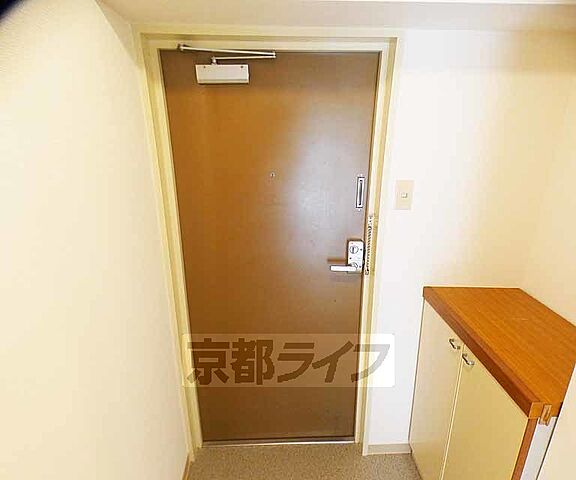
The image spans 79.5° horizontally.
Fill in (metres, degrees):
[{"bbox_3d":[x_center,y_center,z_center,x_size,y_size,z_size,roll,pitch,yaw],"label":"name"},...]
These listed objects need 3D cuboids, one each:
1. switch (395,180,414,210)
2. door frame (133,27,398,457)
[{"bbox_3d":[0.472,-0.181,1.404,0.070,0.120,0.012,-1,18,-1],"label":"switch"},{"bbox_3d":[-0.055,0.194,1.595,0.936,2.002,0.126,-1,18,-2],"label":"door frame"}]

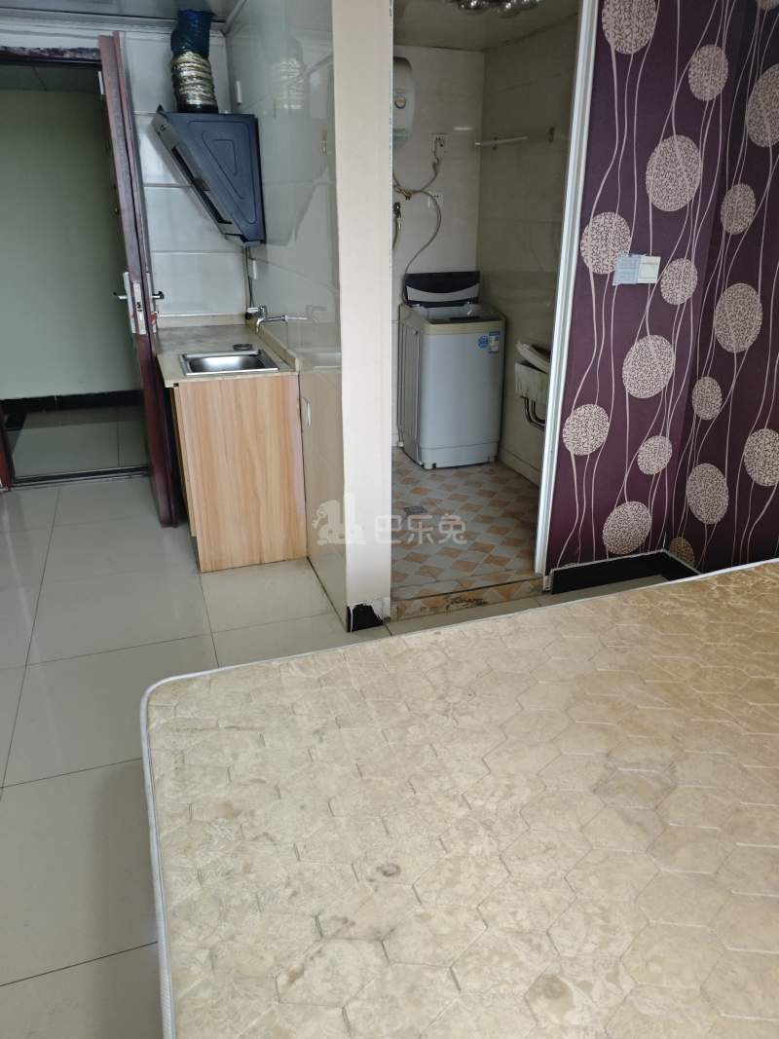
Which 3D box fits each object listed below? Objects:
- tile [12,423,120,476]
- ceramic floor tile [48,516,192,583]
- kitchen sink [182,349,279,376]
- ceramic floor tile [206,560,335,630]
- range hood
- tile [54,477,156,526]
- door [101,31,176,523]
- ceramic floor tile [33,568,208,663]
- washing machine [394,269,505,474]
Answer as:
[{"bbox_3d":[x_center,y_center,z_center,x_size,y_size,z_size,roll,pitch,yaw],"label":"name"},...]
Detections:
[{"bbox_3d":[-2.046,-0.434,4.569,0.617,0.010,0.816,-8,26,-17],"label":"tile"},{"bbox_3d":[-1.248,0.118,3.361,0.624,0.010,0.597,-8,26,-17],"label":"ceramic floor tile"},{"bbox_3d":[-0.708,-0.615,3.172,0.370,0.174,0.453,-8,26,-17],"label":"kitchen sink"},{"bbox_3d":[-0.527,0.285,3.003,0.476,0.010,0.577,-8,26,-17],"label":"ceramic floor tile"},{"bbox_3d":[-0.866,-1.586,3.366,0.417,0.527,0.657,-8,26,-17],"label":"range hood"},{"bbox_3d":[-1.440,-0.116,3.875,0.624,0.010,0.597,-8,26,-17],"label":"tile"},{"bbox_3d":[-1.196,-1.054,3.465,0.060,2.020,0.831,-8,26,-17],"label":"door"},{"bbox_3d":[-1.020,0.345,2.758,0.600,0.010,0.600,-8,24,-18],"label":"ceramic floor tile"},{"bbox_3d":[0.355,-0.895,4.313,0.492,1.065,0.458,-8,26,-17],"label":"washing machine"}]

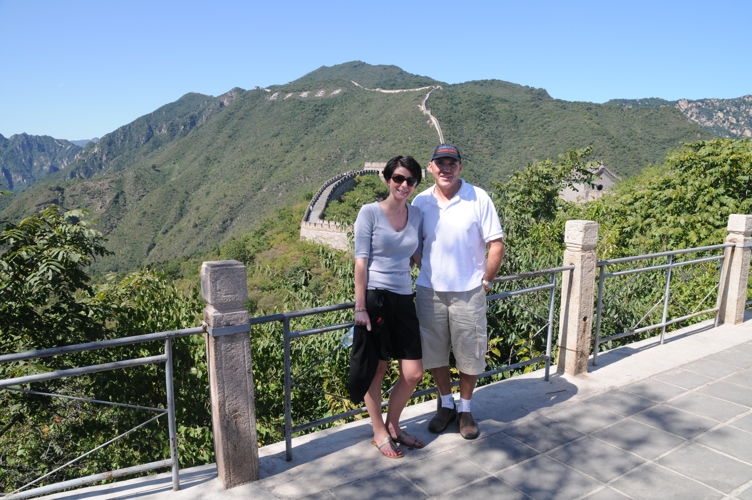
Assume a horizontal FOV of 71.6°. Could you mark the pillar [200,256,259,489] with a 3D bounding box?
[{"bbox_3d":[-0.759,0.654,2.748,0.180,1.180,0.150,-6,10,-31],"label":"pillar"}]

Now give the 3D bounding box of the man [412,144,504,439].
[{"bbox_3d":[0.512,0.243,3.275,0.580,1.795,0.380,2,8,12],"label":"man"}]

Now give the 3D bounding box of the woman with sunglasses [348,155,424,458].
[{"bbox_3d":[0.063,0.317,3.008,0.440,1.715,0.350,-3,9,-23],"label":"woman with sunglasses"}]

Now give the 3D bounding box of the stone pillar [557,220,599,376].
[{"bbox_3d":[1.612,0.382,4.170,0.182,1.212,0.156,-5,9,-33],"label":"stone pillar"}]

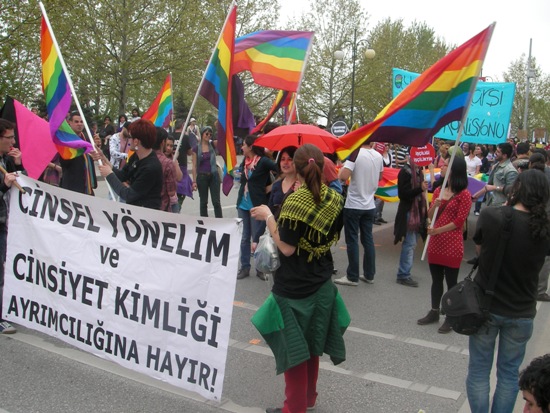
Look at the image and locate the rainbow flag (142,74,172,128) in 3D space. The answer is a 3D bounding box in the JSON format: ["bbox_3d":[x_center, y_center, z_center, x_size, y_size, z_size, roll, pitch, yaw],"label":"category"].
[{"bbox_3d":[-2.176,-1.876,11.000,0.650,1.050,0.300,1,6,-6],"label":"rainbow flag"}]

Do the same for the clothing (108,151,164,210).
[{"bbox_3d":[-1.109,-0.143,4.800,0.480,0.600,0.450,0,6,-18],"label":"clothing"}]

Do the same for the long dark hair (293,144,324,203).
[{"bbox_3d":[0.193,-0.190,3.480,0.185,0.330,0.230,-1,8,-20],"label":"long dark hair"}]

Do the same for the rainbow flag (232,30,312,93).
[{"bbox_3d":[-0.097,-1.873,7.800,1.200,0.820,0.350,1,6,-6],"label":"rainbow flag"}]

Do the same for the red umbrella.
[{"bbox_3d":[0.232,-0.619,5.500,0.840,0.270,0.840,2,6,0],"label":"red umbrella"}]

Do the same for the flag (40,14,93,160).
[{"bbox_3d":[-1.674,-0.956,4.850,0.420,1.130,0.280,-1,7,-17],"label":"flag"}]

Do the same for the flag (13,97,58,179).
[{"bbox_3d":[-2.071,-0.585,5.200,0.400,0.680,0.200,0,7,-11],"label":"flag"}]

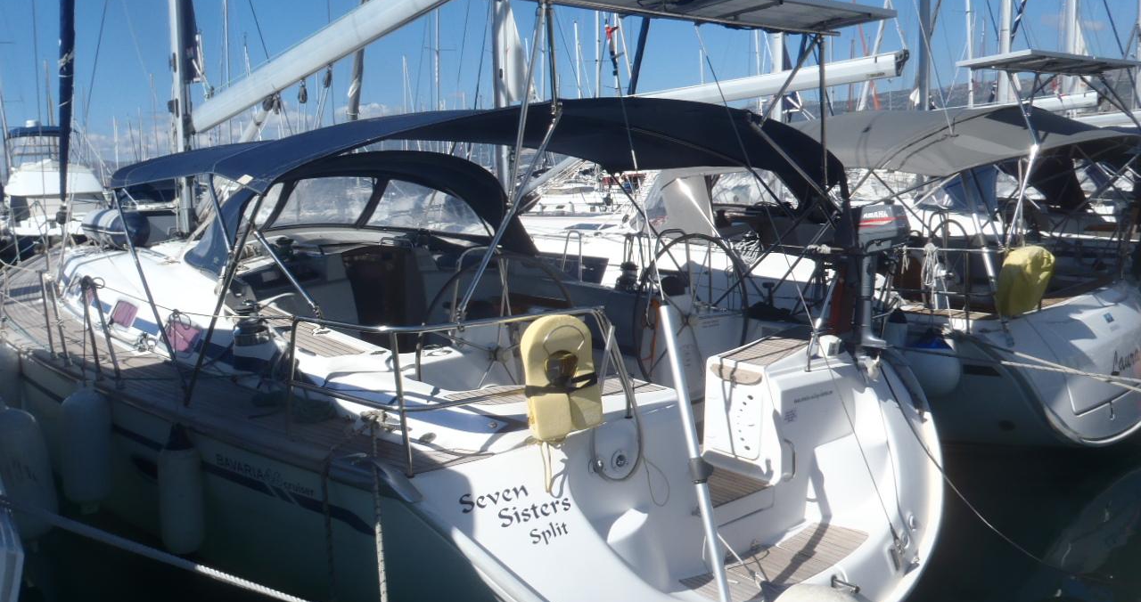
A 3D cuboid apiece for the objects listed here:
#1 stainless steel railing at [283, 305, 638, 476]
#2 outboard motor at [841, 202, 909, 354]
[{"bbox_3d":[-0.498,0.326,4.300,1.300,0.635,1.080,-7,11,-41],"label":"stainless steel railing"},{"bbox_3d":[1.805,-0.103,5.490,0.420,1.000,0.320,8,11,43],"label":"outboard motor"}]

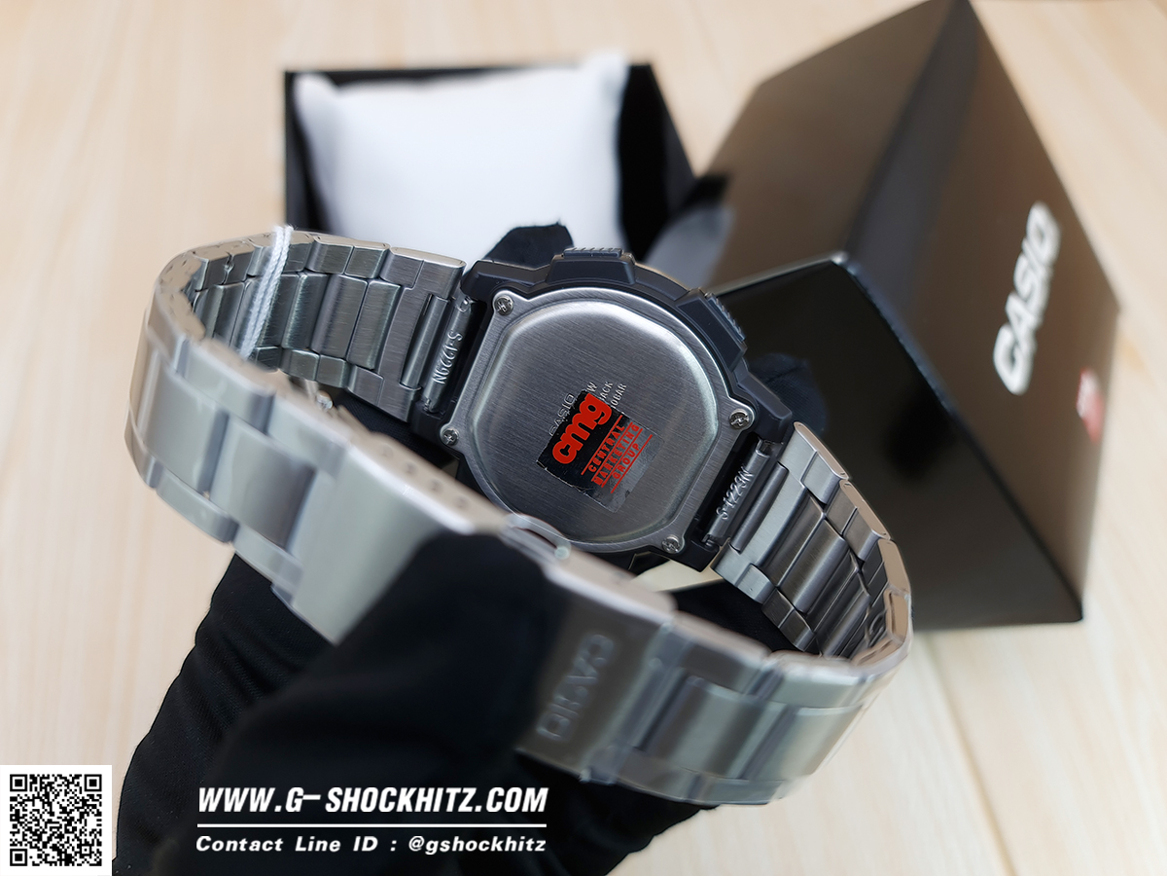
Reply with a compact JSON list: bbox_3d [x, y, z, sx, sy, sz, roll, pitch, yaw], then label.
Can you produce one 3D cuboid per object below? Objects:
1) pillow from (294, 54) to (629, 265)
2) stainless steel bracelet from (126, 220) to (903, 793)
[{"bbox_3d":[-0.028,-0.051,0.231,0.084,0.052,0.075,-6,56,-12],"label":"pillow"},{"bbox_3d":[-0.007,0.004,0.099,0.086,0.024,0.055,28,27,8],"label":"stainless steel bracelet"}]

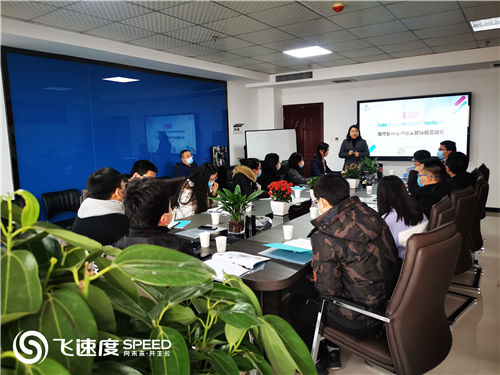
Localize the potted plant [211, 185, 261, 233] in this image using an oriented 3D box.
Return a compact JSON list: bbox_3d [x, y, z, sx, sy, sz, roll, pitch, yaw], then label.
[{"bbox_3d":[-0.094,0.143,2.677,0.320,0.323,0.300,-2,7,0],"label":"potted plant"}]

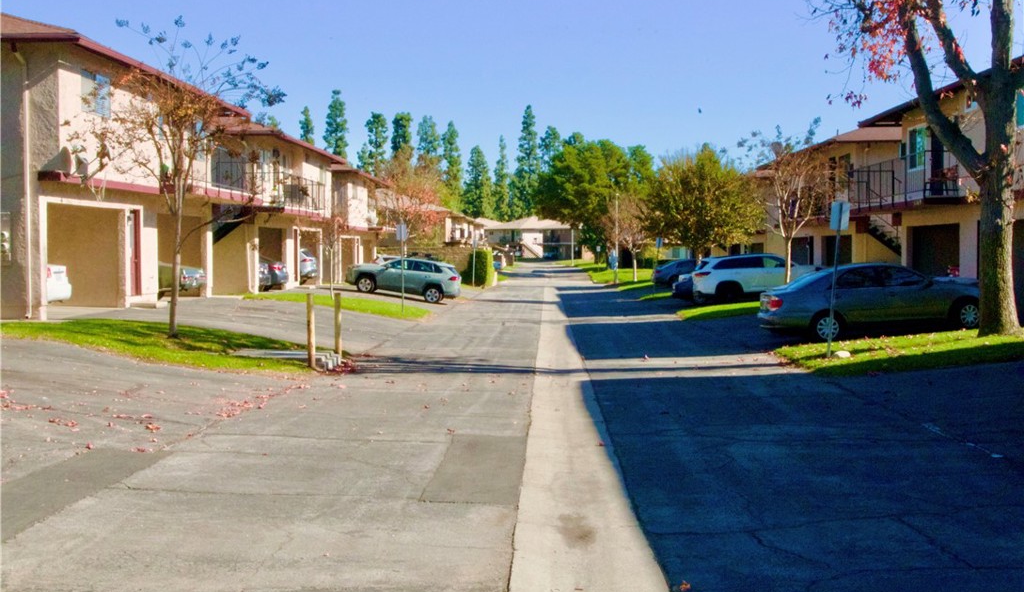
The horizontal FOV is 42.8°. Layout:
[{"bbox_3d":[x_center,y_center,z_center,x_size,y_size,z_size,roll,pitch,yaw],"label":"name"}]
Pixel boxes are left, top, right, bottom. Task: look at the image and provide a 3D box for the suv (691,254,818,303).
[{"bbox_3d":[8.950,-0.690,47.200,4.870,1.730,1.920,-5,2,0],"label":"suv"}]

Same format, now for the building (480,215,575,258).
[{"bbox_3d":[3.405,-10.172,228.000,18.500,7.597,12.000,0,2,0],"label":"building"}]

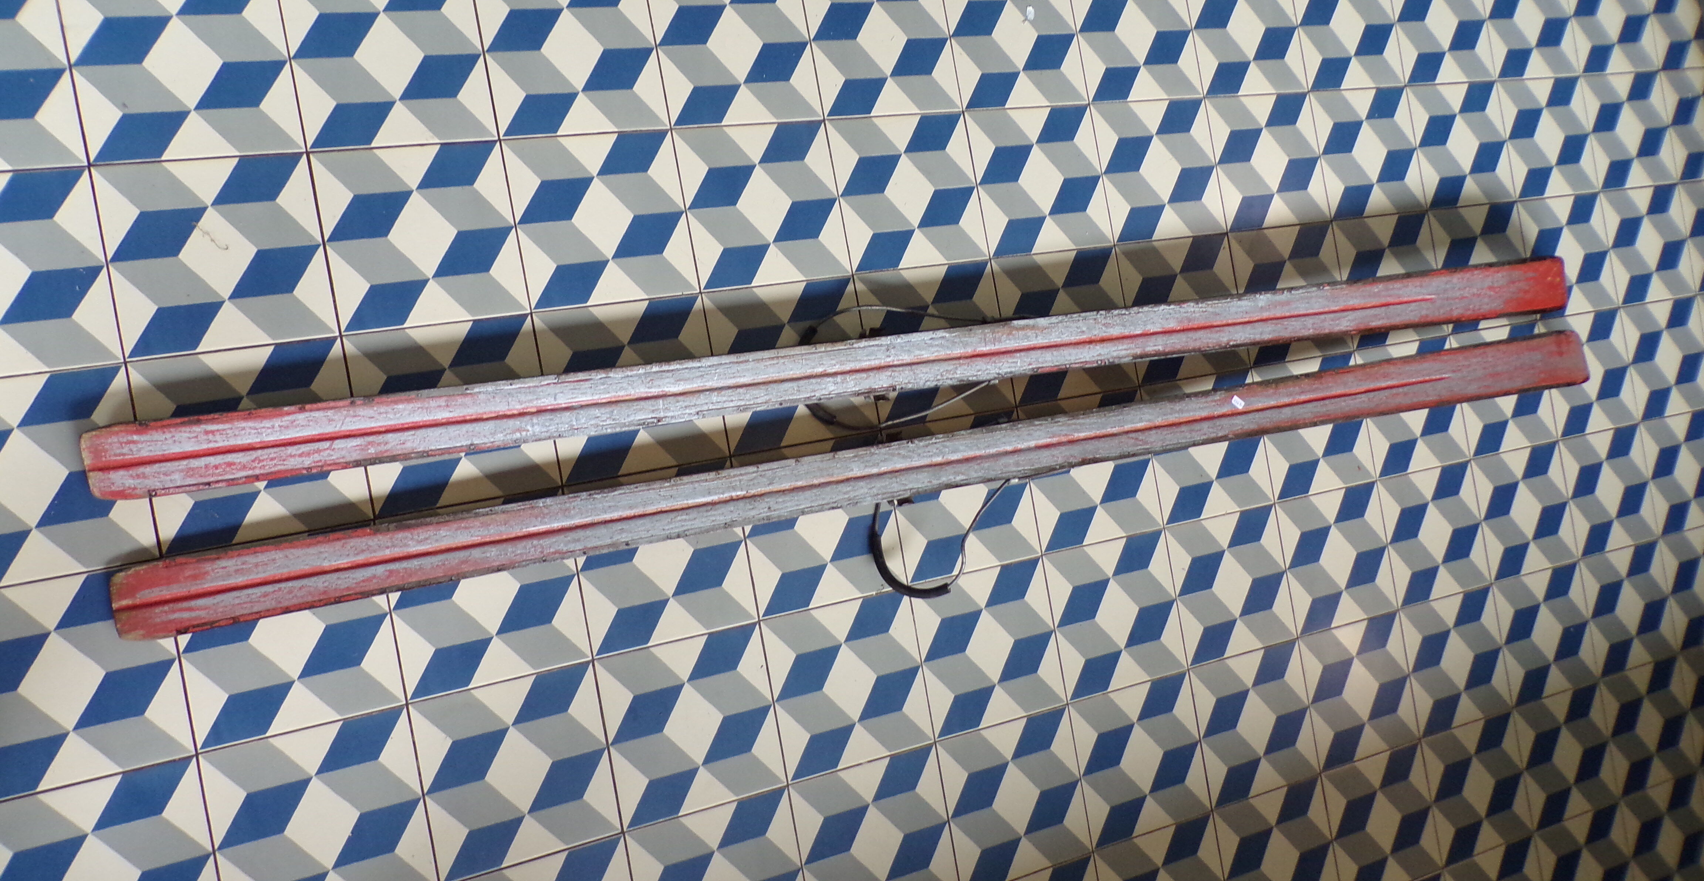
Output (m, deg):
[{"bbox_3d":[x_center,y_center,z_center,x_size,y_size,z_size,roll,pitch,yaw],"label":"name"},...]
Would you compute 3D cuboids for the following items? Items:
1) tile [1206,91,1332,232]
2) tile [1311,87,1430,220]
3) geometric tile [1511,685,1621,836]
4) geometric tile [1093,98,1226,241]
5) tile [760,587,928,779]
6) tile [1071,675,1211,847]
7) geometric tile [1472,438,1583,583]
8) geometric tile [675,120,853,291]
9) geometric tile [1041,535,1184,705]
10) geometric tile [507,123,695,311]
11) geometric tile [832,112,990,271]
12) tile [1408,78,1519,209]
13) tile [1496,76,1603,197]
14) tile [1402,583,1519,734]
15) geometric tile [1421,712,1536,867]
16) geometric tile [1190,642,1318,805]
[{"bbox_3d":[0.621,-0.417,1.763,0.199,0.012,0.199,-10,90,-22],"label":"tile"},{"bbox_3d":[0.803,-0.448,1.838,0.200,0.010,0.200,-10,90,-22],"label":"tile"},{"bbox_3d":[1.156,0.504,1.918,0.200,0.012,0.200,-10,90,-22],"label":"geometric tile"},{"bbox_3d":[0.438,-0.386,1.688,0.200,0.012,0.200,-10,90,-22],"label":"geometric tile"},{"bbox_3d":[-0.006,0.301,1.463,0.199,0.012,0.199,-10,90,-22],"label":"tile"},{"bbox_3d":[0.393,0.434,1.613,0.200,0.012,0.200,-10,90,-22],"label":"tile"},{"bbox_3d":[1.087,0.110,1.917,0.200,0.012,0.200,-10,90,-22],"label":"geometric tile"},{"bbox_3d":[-0.107,-0.292,1.460,0.198,0.012,0.198,-10,90,-22],"label":"geometric tile"},{"bbox_3d":[0.359,0.238,1.612,0.200,0.010,0.200,-10,90,-22],"label":"geometric tile"},{"bbox_3d":[-0.291,-0.257,1.385,0.200,0.010,0.200,-10,90,-22],"label":"geometric tile"},{"bbox_3d":[0.073,-0.322,1.537,0.199,0.012,0.199,-10,90,-22],"label":"geometric tile"},{"bbox_3d":[0.983,-0.482,1.916,0.200,0.015,0.200,-10,90,-22],"label":"tile"},{"bbox_3d":[1.168,-0.512,1.989,0.200,0.010,0.200,-10,90,-22],"label":"tile"},{"bbox_3d":[0.939,0.338,1.841,0.200,0.015,0.200,-10,90,-22],"label":"tile"},{"bbox_3d":[0.973,0.535,1.841,0.200,0.015,0.200,-10,90,-22],"label":"geometric tile"},{"bbox_3d":[0.575,0.403,1.690,0.200,0.012,0.200,-10,90,-22],"label":"geometric tile"}]

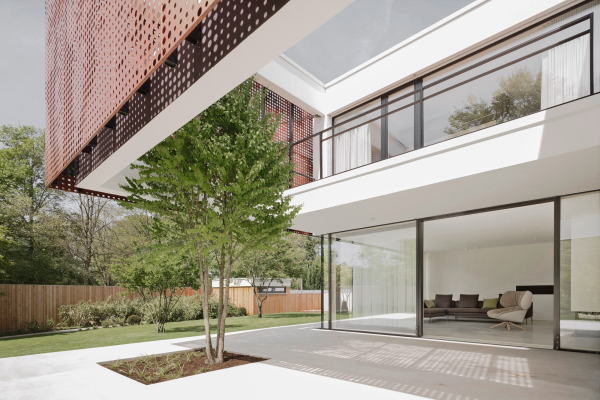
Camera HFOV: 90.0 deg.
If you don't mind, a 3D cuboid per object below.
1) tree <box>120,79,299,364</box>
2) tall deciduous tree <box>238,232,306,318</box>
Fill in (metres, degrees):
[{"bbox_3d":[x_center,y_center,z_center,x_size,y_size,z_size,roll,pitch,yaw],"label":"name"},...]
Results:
[{"bbox_3d":[-1.350,0.320,4.500,2.600,4.250,2.500,0,0,0],"label":"tree"},{"bbox_3d":[-1.280,3.550,14.100,3.200,4.050,3.100,0,0,0],"label":"tall deciduous tree"}]

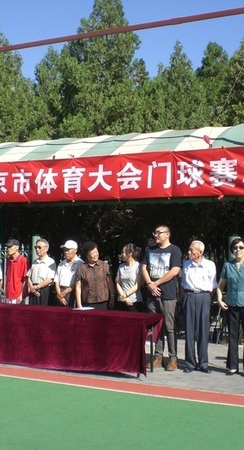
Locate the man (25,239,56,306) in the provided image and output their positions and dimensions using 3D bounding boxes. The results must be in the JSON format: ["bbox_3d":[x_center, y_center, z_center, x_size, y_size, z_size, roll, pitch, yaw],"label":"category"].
[{"bbox_3d":[-1.214,1.041,9.711,0.470,1.670,0.330,-1,-3,27],"label":"man"}]

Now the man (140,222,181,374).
[{"bbox_3d":[0.525,0.940,8.650,0.530,1.850,0.370,0,-1,22],"label":"man"}]

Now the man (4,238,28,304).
[{"bbox_3d":[-1.609,1.059,9.961,0.430,1.680,0.300,-1,-3,30],"label":"man"}]

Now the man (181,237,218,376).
[{"bbox_3d":[0.963,1.018,8.211,0.480,1.650,0.300,0,-3,18],"label":"man"}]

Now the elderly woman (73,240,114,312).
[{"bbox_3d":[-0.384,1.055,9.200,0.520,1.630,0.360,0,-1,0],"label":"elderly woman"}]

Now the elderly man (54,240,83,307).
[{"bbox_3d":[-0.772,1.058,9.461,0.470,1.670,0.330,-1,-3,30],"label":"elderly man"}]

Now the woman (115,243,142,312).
[{"bbox_3d":[0.097,1.066,9.100,0.400,1.610,0.300,0,-1,23],"label":"woman"}]

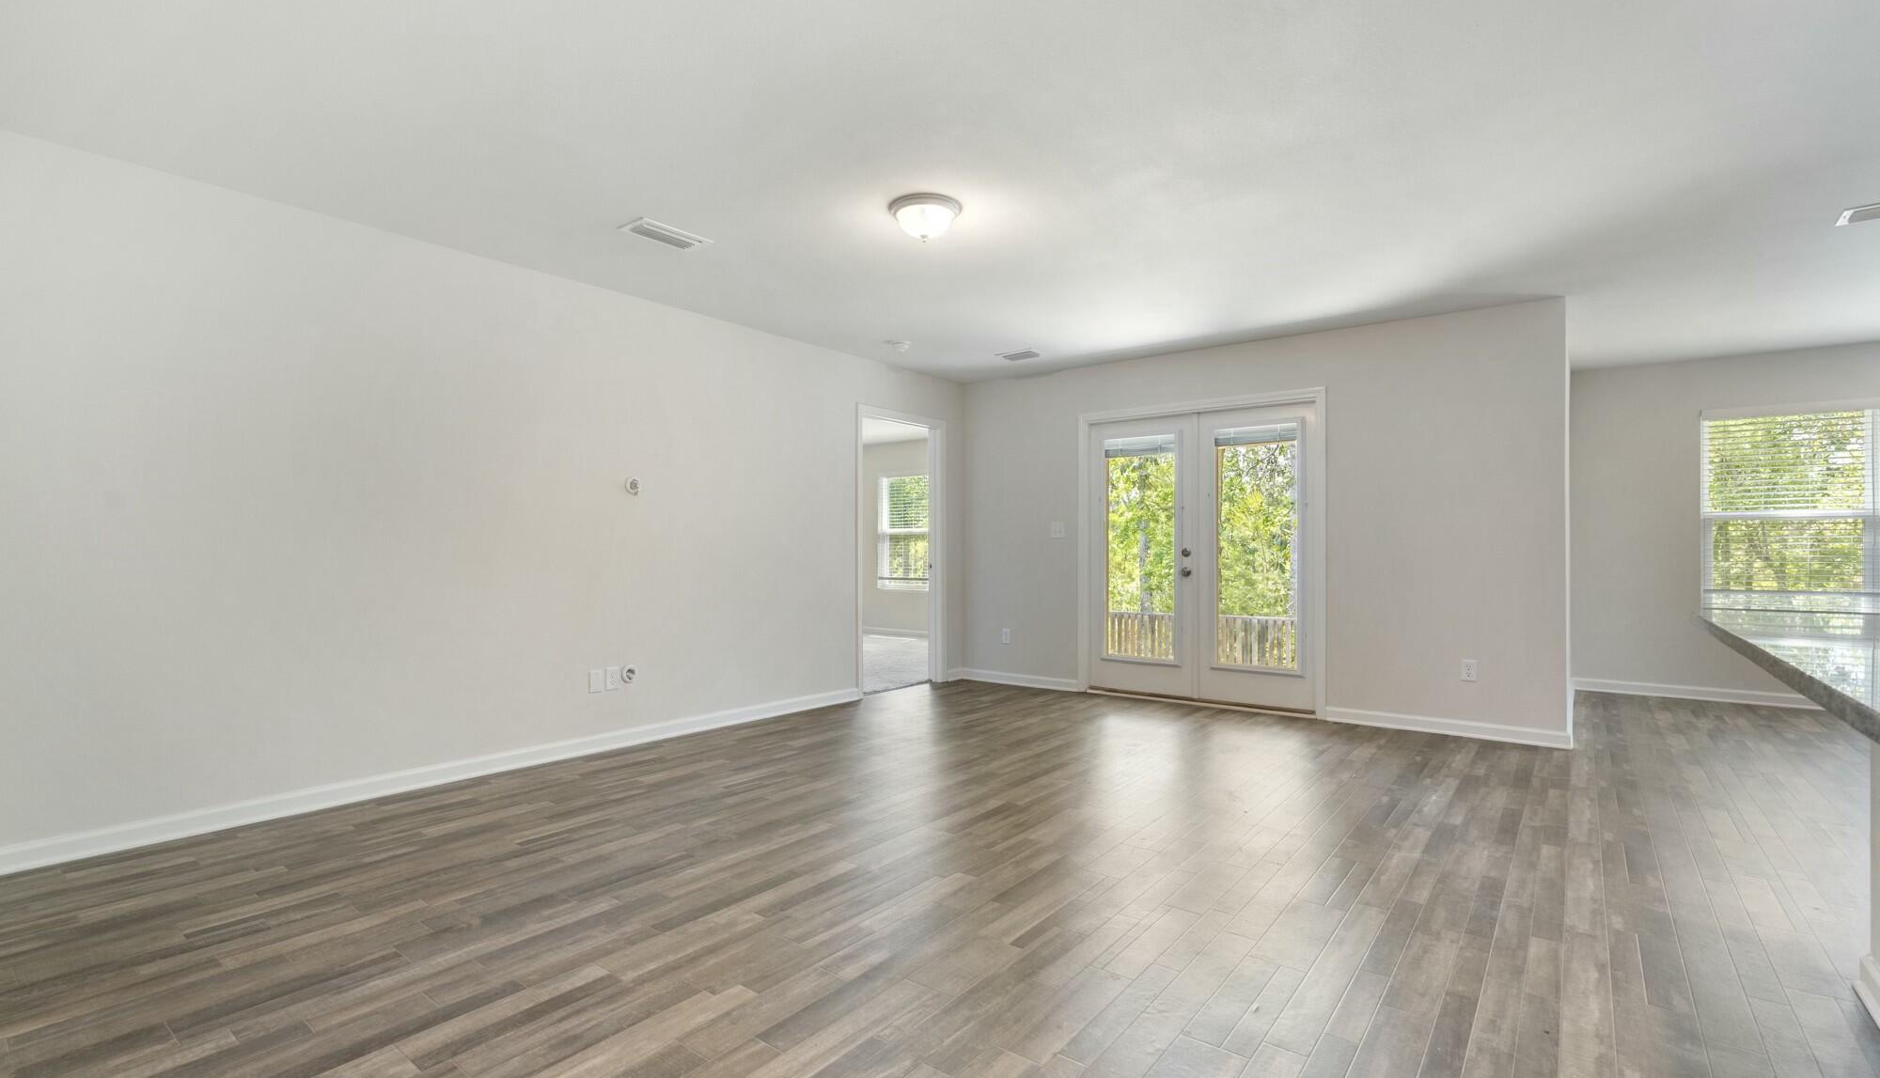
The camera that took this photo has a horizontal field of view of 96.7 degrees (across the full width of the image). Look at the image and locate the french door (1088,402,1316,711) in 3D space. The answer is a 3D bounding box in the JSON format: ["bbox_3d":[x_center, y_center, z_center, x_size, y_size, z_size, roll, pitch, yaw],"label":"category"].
[{"bbox_3d":[1.765,0.123,5.784,1.585,1.980,0.070,-1,-1,38],"label":"french door"}]

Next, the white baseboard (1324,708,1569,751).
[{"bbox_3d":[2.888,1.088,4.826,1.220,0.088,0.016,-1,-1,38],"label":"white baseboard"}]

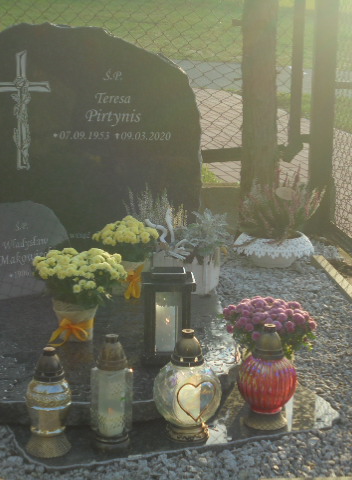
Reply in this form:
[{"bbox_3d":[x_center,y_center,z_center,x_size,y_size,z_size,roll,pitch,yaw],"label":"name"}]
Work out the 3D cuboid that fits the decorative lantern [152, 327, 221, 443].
[{"bbox_3d":[0.031,0.374,2.717,0.174,0.289,0.174,0,13,0],"label":"decorative lantern"}]

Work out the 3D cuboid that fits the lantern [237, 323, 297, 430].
[{"bbox_3d":[0.250,0.362,2.794,0.161,0.277,0.161,0,13,0],"label":"lantern"}]

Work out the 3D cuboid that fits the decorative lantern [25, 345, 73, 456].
[{"bbox_3d":[-0.325,0.402,2.632,0.117,0.272,0.117,0,13,0],"label":"decorative lantern"}]

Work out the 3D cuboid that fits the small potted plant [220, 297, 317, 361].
[{"bbox_3d":[0.282,0.314,3.093,0.281,0.296,0.281,0,13,0],"label":"small potted plant"}]

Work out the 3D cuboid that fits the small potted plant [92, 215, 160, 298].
[{"bbox_3d":[-0.179,0.052,3.790,0.245,0.293,0.245,0,13,0],"label":"small potted plant"}]

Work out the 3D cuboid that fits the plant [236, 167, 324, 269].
[{"bbox_3d":[0.450,-0.106,4.632,0.403,0.423,0.403,0,13,0],"label":"plant"}]

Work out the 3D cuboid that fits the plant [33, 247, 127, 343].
[{"bbox_3d":[-0.317,0.164,3.302,0.297,0.295,0.297,0,13,0],"label":"plant"}]

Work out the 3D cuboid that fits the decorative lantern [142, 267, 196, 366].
[{"bbox_3d":[-0.022,0.223,3.101,0.154,0.271,0.154,1,13,4],"label":"decorative lantern"}]

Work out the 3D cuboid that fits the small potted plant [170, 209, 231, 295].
[{"bbox_3d":[0.083,0.032,3.865,0.210,0.298,0.170,6,14,24],"label":"small potted plant"}]

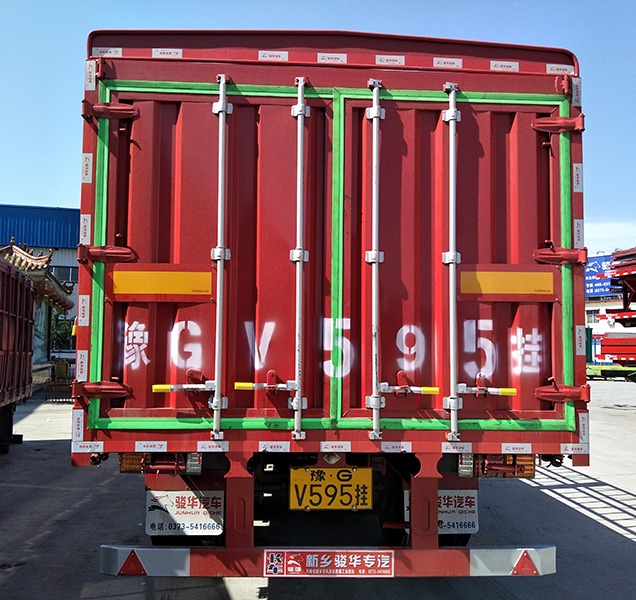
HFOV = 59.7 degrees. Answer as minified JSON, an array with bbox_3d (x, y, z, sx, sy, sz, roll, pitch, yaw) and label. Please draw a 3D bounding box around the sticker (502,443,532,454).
[{"bbox_3d":[0.989,0.736,2.762,0.150,0.050,0.010,1,-3,-3],"label":"sticker"}]

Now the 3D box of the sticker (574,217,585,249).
[{"bbox_3d":[1.335,-0.338,2.837,0.050,0.150,0.010,1,-3,-3],"label":"sticker"}]

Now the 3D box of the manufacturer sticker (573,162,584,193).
[{"bbox_3d":[1.335,-0.629,2.852,0.050,0.150,0.010,1,-3,-3],"label":"manufacturer sticker"}]

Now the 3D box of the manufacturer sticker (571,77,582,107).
[{"bbox_3d":[1.341,-1.079,2.877,0.050,0.150,0.010,1,-3,-3],"label":"manufacturer sticker"}]

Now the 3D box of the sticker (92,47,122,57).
[{"bbox_3d":[-1.057,-1.243,2.786,0.150,0.052,0.010,1,-3,-2],"label":"sticker"}]

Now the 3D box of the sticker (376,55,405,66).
[{"bbox_3d":[0.373,-1.226,2.845,0.150,0.052,0.010,1,-3,-2],"label":"sticker"}]

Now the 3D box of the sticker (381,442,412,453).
[{"bbox_3d":[0.385,0.725,2.735,0.150,0.050,0.010,1,-3,-3],"label":"sticker"}]

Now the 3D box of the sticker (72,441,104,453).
[{"bbox_3d":[-1.109,0.709,2.674,0.150,0.052,0.010,1,-3,-2],"label":"sticker"}]

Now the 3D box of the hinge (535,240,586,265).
[{"bbox_3d":[1.221,-0.219,2.793,0.270,0.090,0.070,1,-3,-2],"label":"hinge"}]

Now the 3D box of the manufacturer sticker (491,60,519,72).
[{"bbox_3d":[0.968,-1.205,2.868,0.150,0.052,0.010,1,-3,-2],"label":"manufacturer sticker"}]

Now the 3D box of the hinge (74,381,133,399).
[{"bbox_3d":[-1.031,0.430,2.663,0.270,0.090,0.070,1,-3,-2],"label":"hinge"}]

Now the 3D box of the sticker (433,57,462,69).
[{"bbox_3d":[0.671,-1.218,2.857,0.150,0.052,0.010,1,-3,-2],"label":"sticker"}]

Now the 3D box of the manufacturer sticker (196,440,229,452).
[{"bbox_3d":[-0.505,0.711,2.683,0.150,0.050,0.006,1,-3,-3],"label":"manufacturer sticker"}]

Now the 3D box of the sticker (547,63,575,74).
[{"bbox_3d":[1.270,-1.208,2.904,0.150,0.050,0.006,1,-3,-3],"label":"sticker"}]

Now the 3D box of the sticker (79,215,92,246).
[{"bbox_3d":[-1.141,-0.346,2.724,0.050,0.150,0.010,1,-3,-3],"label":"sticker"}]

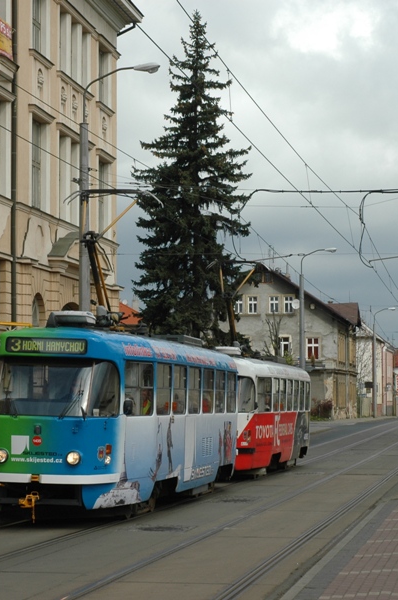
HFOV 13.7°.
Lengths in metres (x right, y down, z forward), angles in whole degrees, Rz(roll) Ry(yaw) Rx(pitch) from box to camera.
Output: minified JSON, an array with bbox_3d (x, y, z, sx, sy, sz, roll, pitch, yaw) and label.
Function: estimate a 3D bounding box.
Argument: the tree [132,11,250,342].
[{"bbox_3d":[-0.377,-3.931,82.369,6.000,21.300,6.000,-1,-3,10],"label":"tree"}]

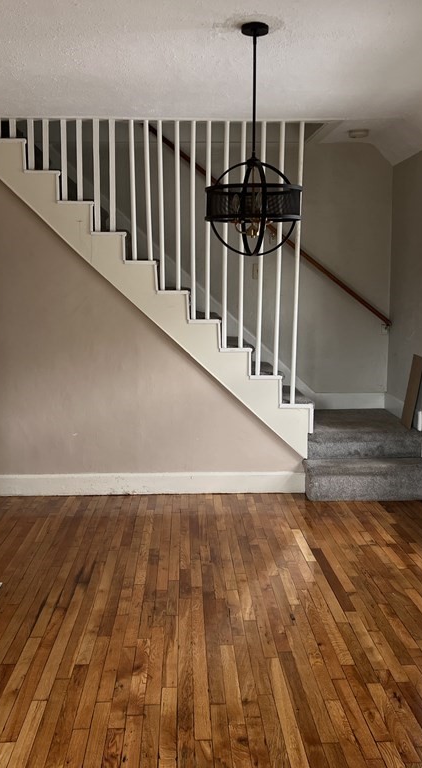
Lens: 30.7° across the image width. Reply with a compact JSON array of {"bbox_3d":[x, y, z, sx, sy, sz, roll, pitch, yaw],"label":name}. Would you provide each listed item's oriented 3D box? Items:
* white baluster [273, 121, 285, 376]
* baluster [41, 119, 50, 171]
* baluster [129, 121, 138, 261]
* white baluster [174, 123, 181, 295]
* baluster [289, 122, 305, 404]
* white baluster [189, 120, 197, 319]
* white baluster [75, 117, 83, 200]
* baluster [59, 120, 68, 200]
[{"bbox_3d":[0.471,-0.924,5.336,0.034,1.744,0.034,0,7,-3],"label":"white baluster"},{"bbox_3d":[-1.125,-1.629,5.238,0.041,0.334,0.036,0,6,-2],"label":"baluster"},{"bbox_3d":[-0.537,-1.329,5.293,0.032,0.939,0.032,-1,6,-2],"label":"baluster"},{"bbox_3d":[-0.228,-1.228,5.315,0.032,1.142,0.032,0,6,-2],"label":"white baluster"},{"bbox_3d":[0.606,-0.828,5.390,0.032,1.948,0.032,1,6,-2],"label":"baluster"},{"bbox_3d":[-0.121,-1.127,5.331,0.032,1.342,0.032,0,6,-2],"label":"white baluster"},{"bbox_3d":[-0.882,-1.508,5.201,0.037,0.535,0.037,0,7,-3],"label":"white baluster"},{"bbox_3d":[-1.004,-1.528,5.254,0.040,0.539,0.036,0,6,-2],"label":"baluster"}]

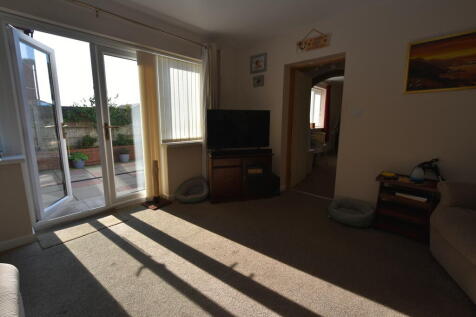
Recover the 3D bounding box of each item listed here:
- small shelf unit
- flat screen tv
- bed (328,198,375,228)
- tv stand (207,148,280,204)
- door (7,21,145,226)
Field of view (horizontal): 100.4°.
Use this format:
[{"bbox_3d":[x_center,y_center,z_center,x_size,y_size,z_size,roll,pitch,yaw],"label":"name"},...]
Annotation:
[{"bbox_3d":[1.711,0.485,2.052,0.433,0.536,0.319,7,11,40],"label":"small shelf unit"},{"bbox_3d":[0.023,-0.434,2.984,0.948,0.556,0.082,-2,9,-15],"label":"flat screen tv"},{"bbox_3d":[1.306,0.630,2.270,0.494,0.180,0.494,7,11,40],"label":"bed"},{"bbox_3d":[0.037,0.263,3.046,0.948,0.669,0.412,-2,9,-15],"label":"tv stand"},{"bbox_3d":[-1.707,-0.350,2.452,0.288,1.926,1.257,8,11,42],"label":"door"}]

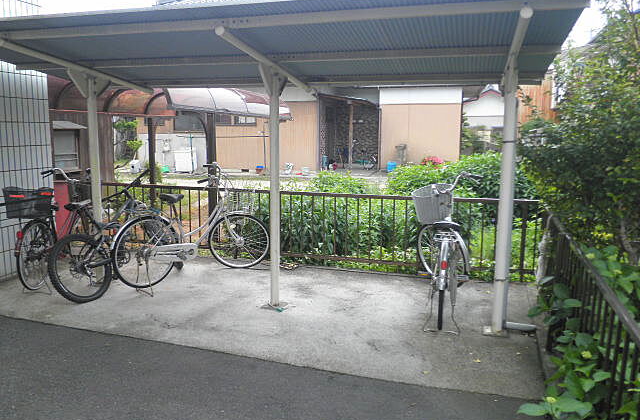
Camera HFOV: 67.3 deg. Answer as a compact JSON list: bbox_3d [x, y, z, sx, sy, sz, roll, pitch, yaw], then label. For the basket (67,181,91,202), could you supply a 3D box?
[{"bbox_3d":[-2.631,-0.206,5.360,0.330,0.250,0.260,1,8,0],"label":"basket"}]

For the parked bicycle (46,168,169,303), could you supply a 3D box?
[{"bbox_3d":[-1.945,0.253,4.640,0.580,1.020,1.530,-7,4,24],"label":"parked bicycle"}]

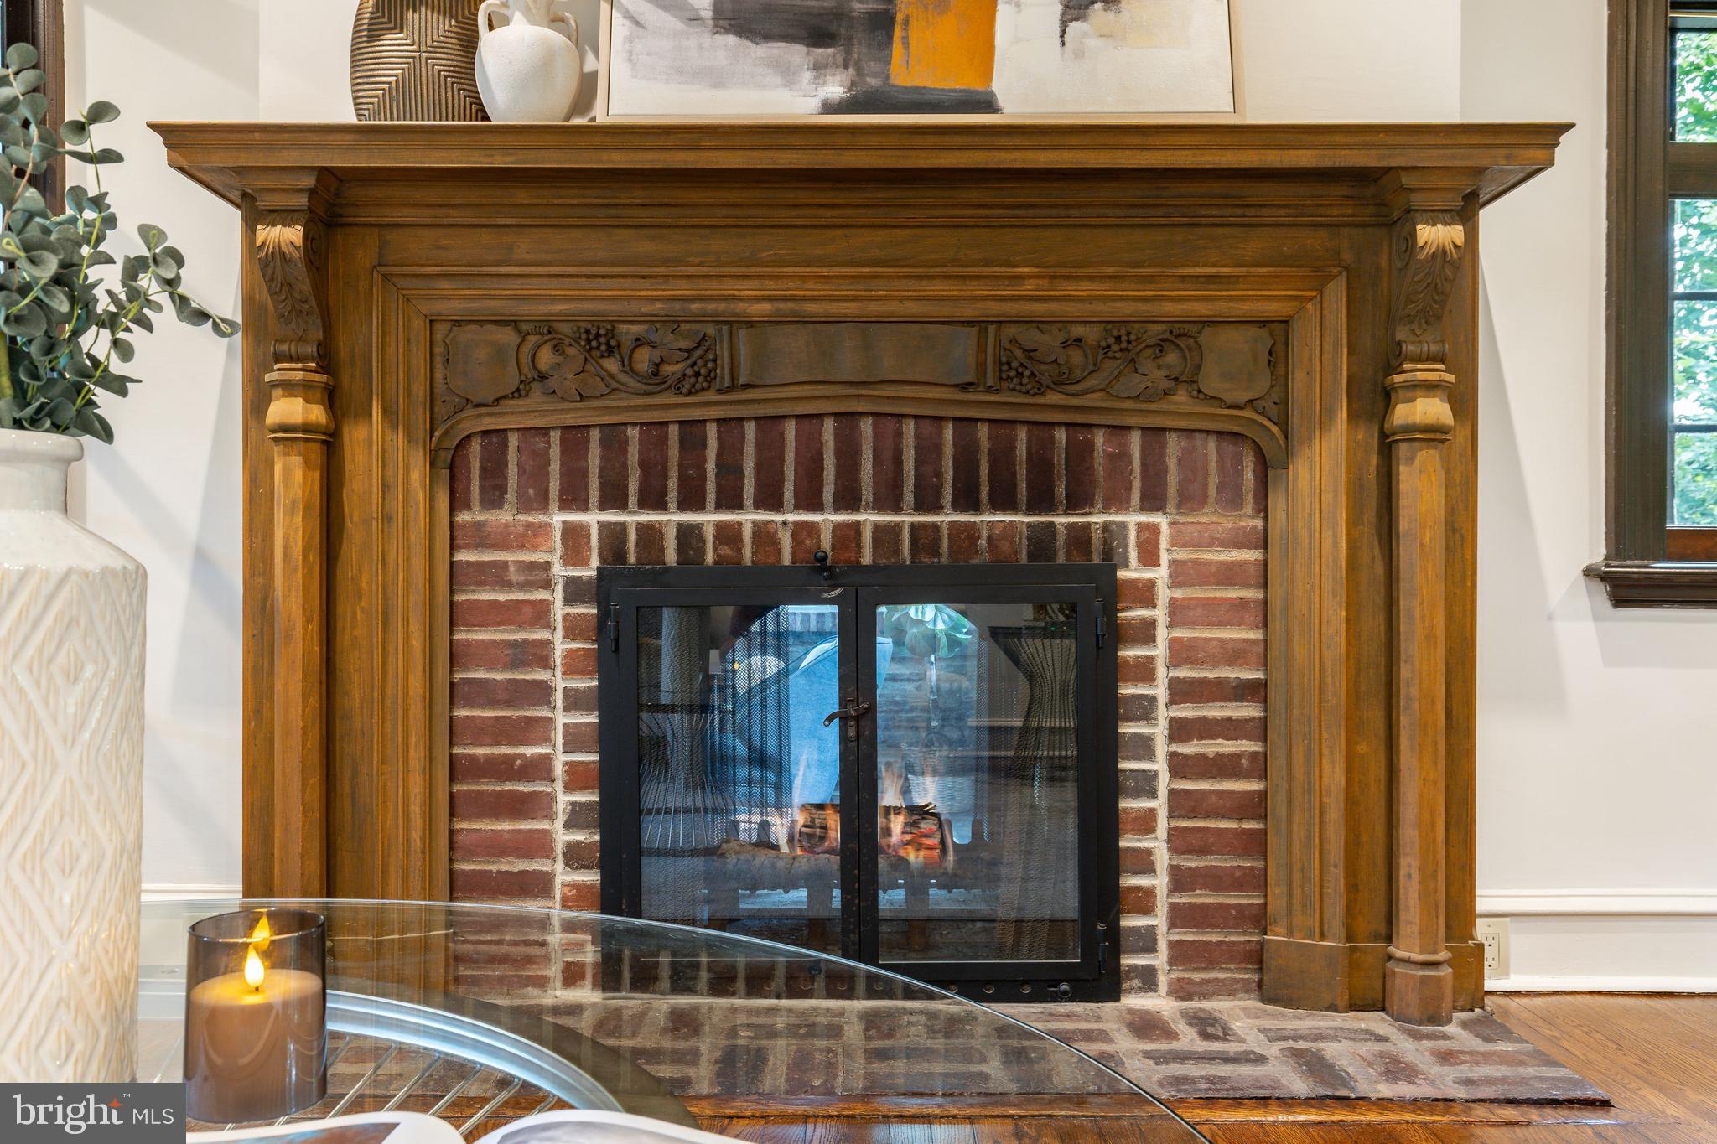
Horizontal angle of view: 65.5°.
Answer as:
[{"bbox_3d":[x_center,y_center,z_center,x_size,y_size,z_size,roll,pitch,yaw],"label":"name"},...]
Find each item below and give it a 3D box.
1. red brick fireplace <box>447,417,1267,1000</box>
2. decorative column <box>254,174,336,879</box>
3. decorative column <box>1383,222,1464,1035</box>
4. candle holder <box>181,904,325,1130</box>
[{"bbox_3d":[0.000,0.243,2.430,1.460,1.045,0.120,0,0,0],"label":"red brick fireplace"},{"bbox_3d":[-0.965,0.063,2.280,0.122,1.410,0.130,0,0,0],"label":"decorative column"},{"bbox_3d":[0.965,0.077,2.280,0.122,1.385,0.130,0,0,0],"label":"decorative column"},{"bbox_3d":[-0.383,0.280,0.850,0.083,0.110,0.083,0,0,0],"label":"candle holder"}]

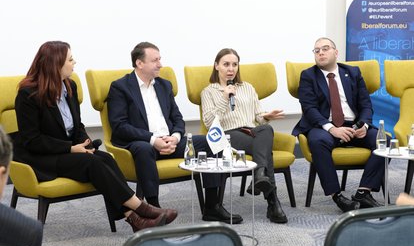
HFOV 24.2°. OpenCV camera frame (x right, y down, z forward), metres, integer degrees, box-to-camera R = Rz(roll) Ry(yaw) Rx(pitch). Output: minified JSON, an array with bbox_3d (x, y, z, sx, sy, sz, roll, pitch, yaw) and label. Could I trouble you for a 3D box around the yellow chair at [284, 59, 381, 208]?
[{"bbox_3d":[0.994,0.059,7.356,0.740,1.040,0.720,-2,7,-9],"label":"yellow chair"}]

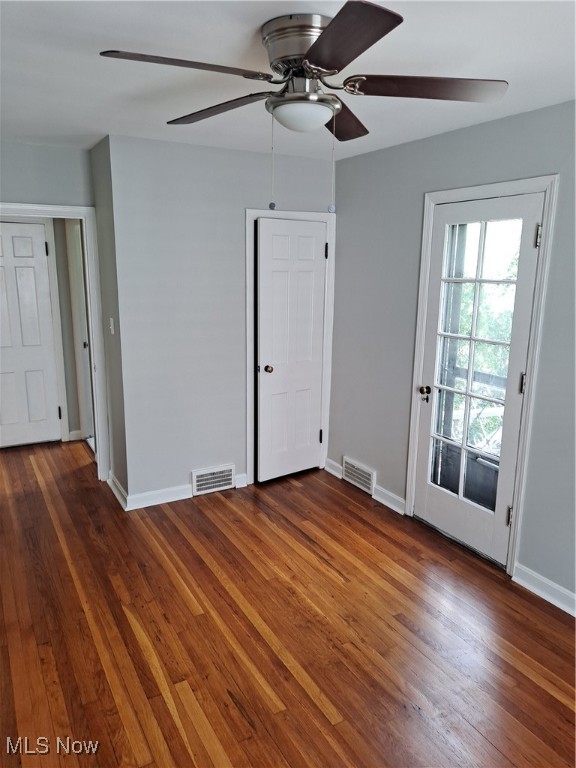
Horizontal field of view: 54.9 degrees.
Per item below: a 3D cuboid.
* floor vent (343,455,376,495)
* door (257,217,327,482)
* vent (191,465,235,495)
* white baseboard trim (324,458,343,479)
[{"bbox_3d":[0.559,0.714,4.336,0.030,0.200,0.378,-6,14,-29],"label":"floor vent"},{"bbox_3d":[0.027,-0.238,4.337,0.605,1.994,0.045,-8,15,-35],"label":"door"},{"bbox_3d":[-0.566,0.718,4.250,0.349,0.200,0.030,-6,14,-29],"label":"vent"},{"bbox_3d":[0.394,0.701,4.626,0.022,0.115,0.246,-6,14,-29],"label":"white baseboard trim"}]

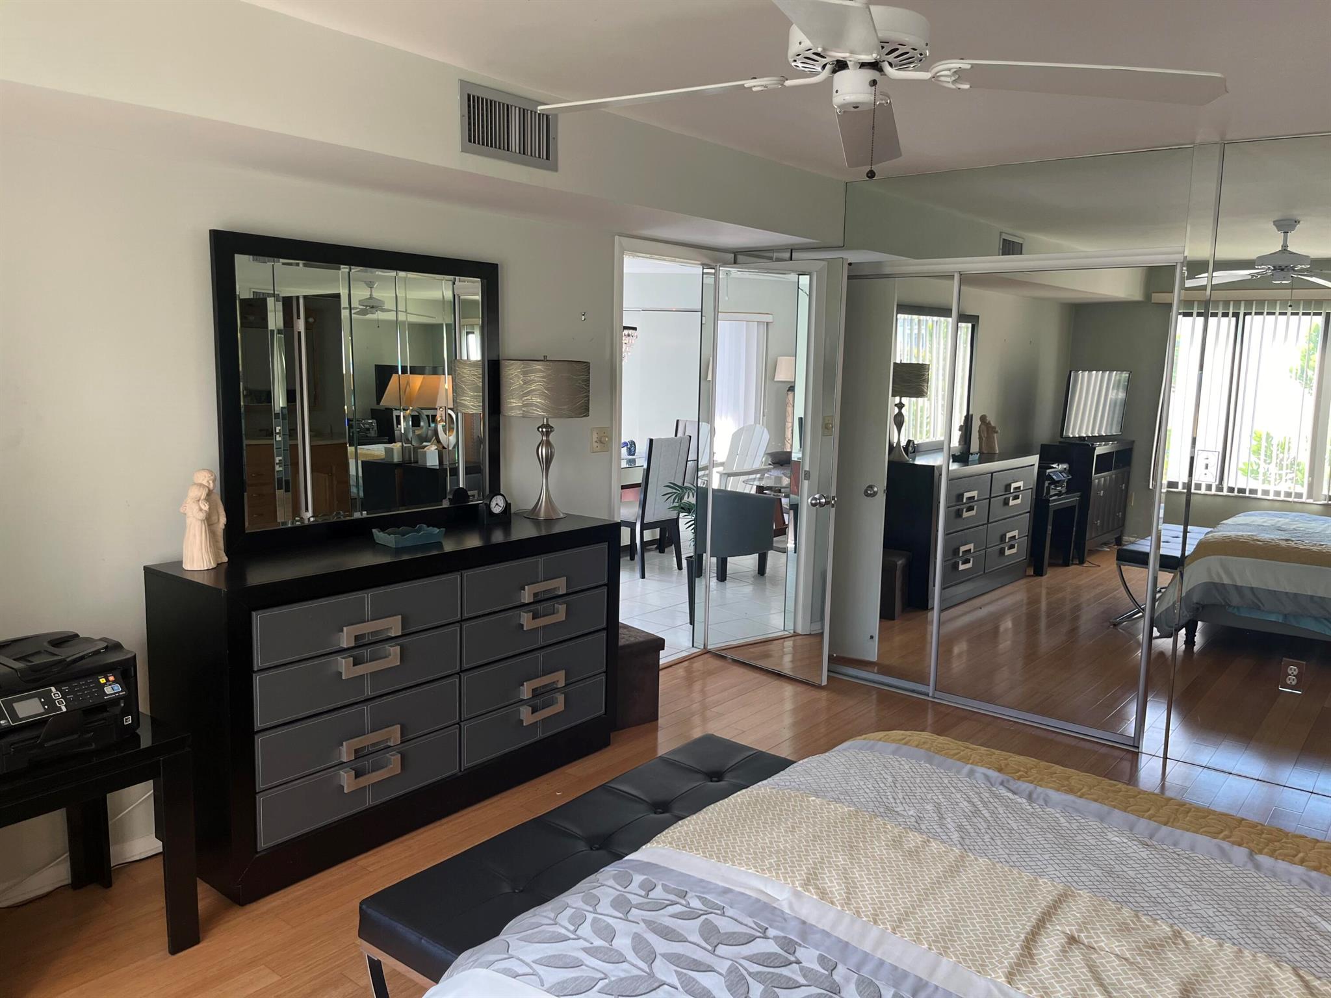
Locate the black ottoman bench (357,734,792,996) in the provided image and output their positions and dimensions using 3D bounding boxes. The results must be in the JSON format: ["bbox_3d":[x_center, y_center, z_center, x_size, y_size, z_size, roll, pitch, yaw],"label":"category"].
[{"bbox_3d":[-0.091,1.025,2.472,0.430,0.450,1.260,7,10,39],"label":"black ottoman bench"}]

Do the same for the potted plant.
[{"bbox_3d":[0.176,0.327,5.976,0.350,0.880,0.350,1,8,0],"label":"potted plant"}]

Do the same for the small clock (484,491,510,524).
[{"bbox_3d":[-0.672,0.037,3.956,0.050,0.116,0.115,8,11,42],"label":"small clock"}]

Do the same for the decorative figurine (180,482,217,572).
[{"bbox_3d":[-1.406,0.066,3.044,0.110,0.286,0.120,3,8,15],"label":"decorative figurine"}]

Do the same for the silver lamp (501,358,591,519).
[{"bbox_3d":[-0.487,-0.246,4.070,0.366,0.650,0.366,1,8,0],"label":"silver lamp"}]

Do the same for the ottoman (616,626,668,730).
[{"bbox_3d":[-0.263,0.788,4.436,0.375,0.375,0.375,-5,10,-36],"label":"ottoman"}]

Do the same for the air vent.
[{"bbox_3d":[-0.479,-1.168,3.152,0.030,0.205,0.406,7,10,39],"label":"air vent"}]

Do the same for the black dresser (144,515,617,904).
[{"bbox_3d":[-0.892,0.612,3.605,0.503,0.933,1.633,7,10,39],"label":"black dresser"}]

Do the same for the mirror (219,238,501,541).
[{"bbox_3d":[-1.048,-0.377,3.608,0.045,1.020,1.150,7,10,39],"label":"mirror"}]

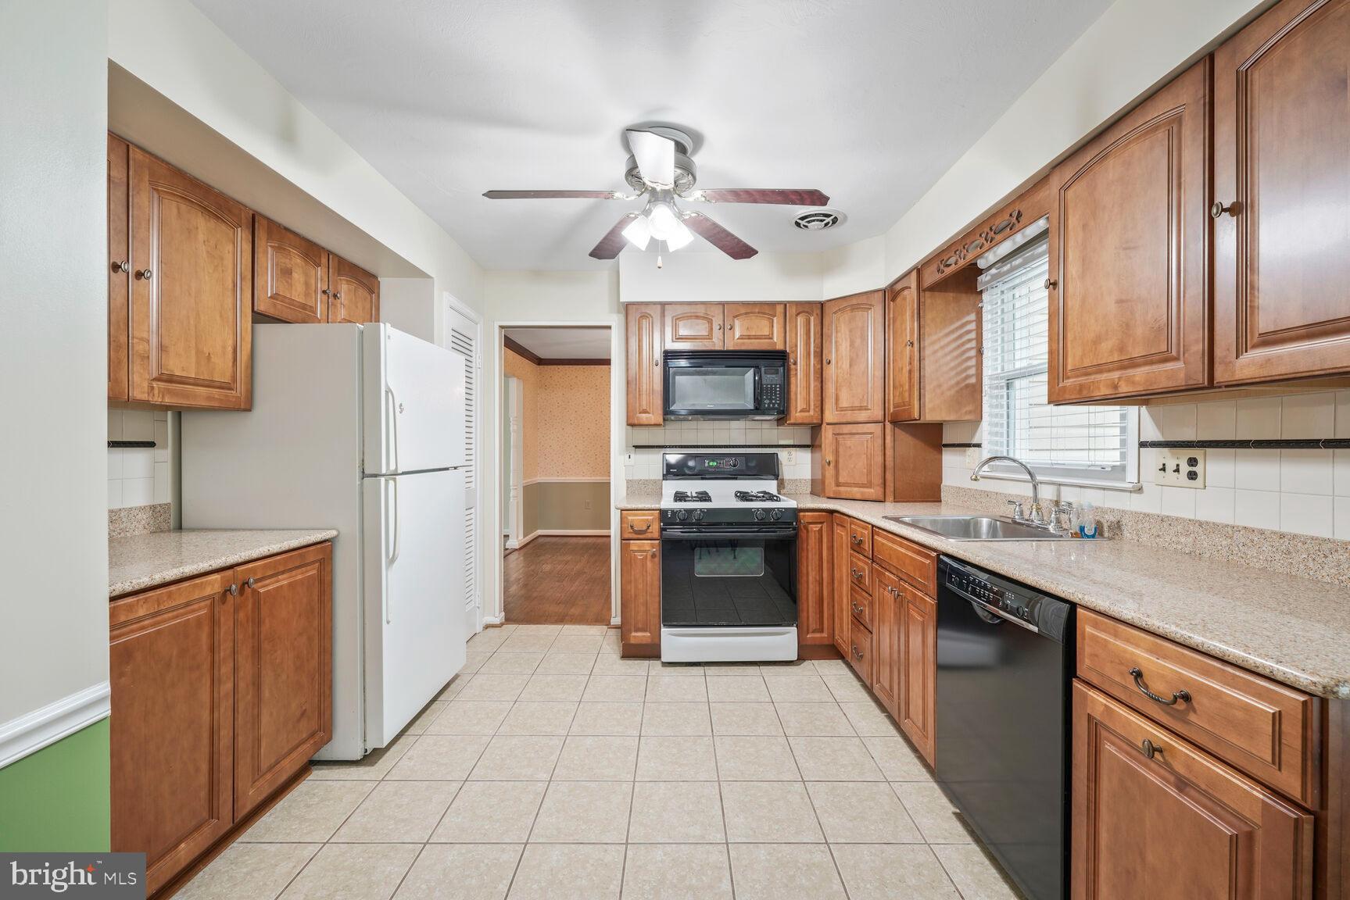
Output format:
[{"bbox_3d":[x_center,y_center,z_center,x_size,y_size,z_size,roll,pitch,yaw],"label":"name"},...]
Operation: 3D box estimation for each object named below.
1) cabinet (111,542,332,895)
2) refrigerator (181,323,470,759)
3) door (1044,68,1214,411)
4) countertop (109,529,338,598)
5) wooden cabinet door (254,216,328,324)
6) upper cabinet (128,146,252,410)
[{"bbox_3d":[-1.625,0.790,1.574,0.610,0.880,0.910,0,0,0],"label":"cabinet"},{"bbox_3d":[-1.513,0.367,2.469,0.820,1.717,0.825,0,0,0],"label":"refrigerator"},{"bbox_3d":[1.200,-0.510,1.425,0.030,0.737,0.505,0,0,0],"label":"door"},{"bbox_3d":[-1.615,0.332,1.579,0.630,0.037,0.925,0,0,0],"label":"countertop"},{"bbox_3d":[-1.580,-0.700,2.180,0.030,0.370,0.420,0,0,0],"label":"wooden cabinet door"},{"bbox_3d":[-1.770,-0.523,1.772,0.330,0.755,0.452,0,0,0],"label":"upper cabinet"}]

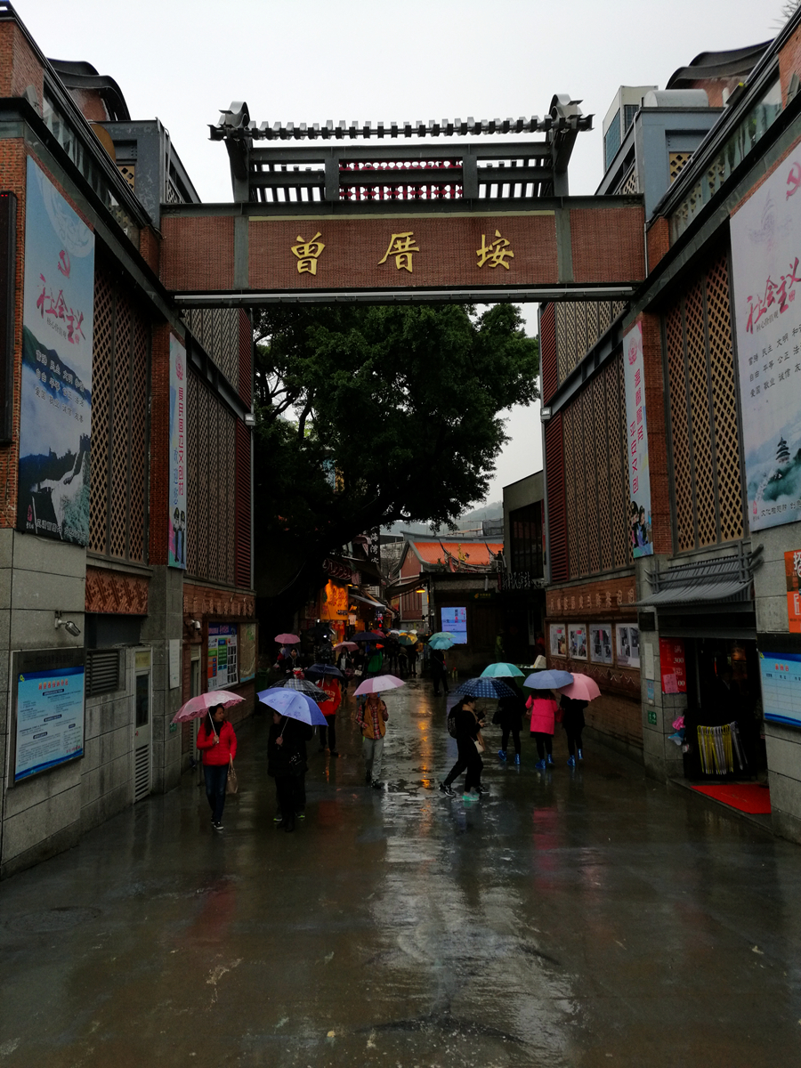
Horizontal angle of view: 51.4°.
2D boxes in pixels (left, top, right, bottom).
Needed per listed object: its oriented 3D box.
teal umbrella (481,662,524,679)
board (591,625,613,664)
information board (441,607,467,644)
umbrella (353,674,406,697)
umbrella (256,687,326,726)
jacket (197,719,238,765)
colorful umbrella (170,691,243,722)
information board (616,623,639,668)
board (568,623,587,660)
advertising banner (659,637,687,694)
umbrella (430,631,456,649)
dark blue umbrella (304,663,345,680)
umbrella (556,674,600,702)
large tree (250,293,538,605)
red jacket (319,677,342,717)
[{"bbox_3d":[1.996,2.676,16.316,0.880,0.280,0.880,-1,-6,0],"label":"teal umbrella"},{"bbox_3d":[4.457,2.435,18.500,0.060,0.870,1.740,-1,-6,-3],"label":"board"},{"bbox_3d":[2.694,4.648,42.032,1.270,1.800,0.120,-1,-6,0],"label":"information board"},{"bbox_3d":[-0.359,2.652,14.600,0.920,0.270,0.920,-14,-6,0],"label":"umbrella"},{"bbox_3d":[-1.440,2.318,11.185,1.020,0.280,1.020,17,4,2],"label":"umbrella"},{"bbox_3d":[-2.549,2.914,11.581,0.540,0.600,0.340,0,-6,-7],"label":"jacket"},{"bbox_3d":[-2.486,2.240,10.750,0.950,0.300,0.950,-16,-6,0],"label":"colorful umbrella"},{"bbox_3d":[4.594,2.239,16.700,0.060,0.870,1.740,-1,-6,-3],"label":"information board"},{"bbox_3d":[4.261,2.598,20.040,0.060,0.850,1.760,-1,-6,-3],"label":"board"},{"bbox_3d":[4.458,2.155,13.600,0.410,0.900,0.030,-1,-6,-2],"label":"advertising banner"},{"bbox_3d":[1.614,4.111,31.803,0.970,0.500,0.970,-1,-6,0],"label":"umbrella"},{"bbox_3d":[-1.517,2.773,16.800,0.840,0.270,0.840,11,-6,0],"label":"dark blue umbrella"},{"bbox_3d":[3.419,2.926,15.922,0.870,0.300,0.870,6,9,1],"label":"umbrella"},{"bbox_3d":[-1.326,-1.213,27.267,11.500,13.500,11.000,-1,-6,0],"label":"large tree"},{"bbox_3d":[-1.515,3.475,17.726,0.520,0.770,0.350,-1,-6,-6],"label":"red jacket"}]

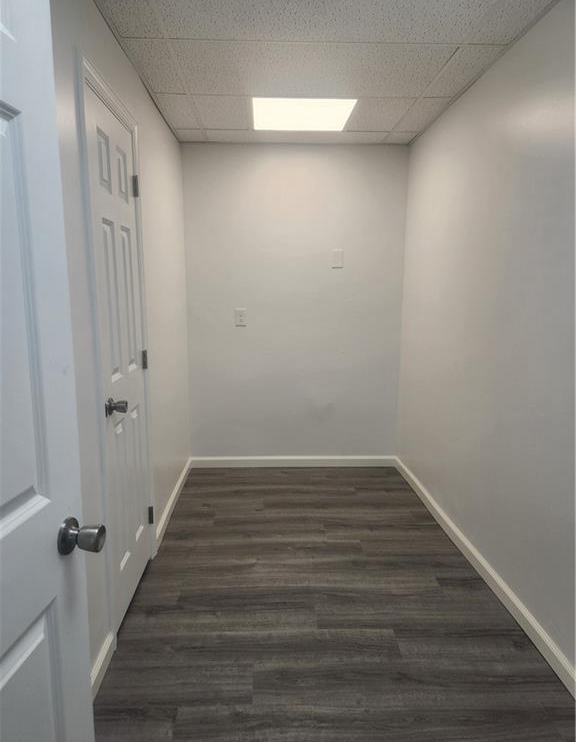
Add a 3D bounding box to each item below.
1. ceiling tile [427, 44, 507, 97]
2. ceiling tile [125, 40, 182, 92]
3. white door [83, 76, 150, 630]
[{"bbox_3d":[0.820,-1.422,2.446,0.200,0.019,0.600,0,9,-3],"label":"ceiling tile"},{"bbox_3d":[-0.611,-1.419,2.393,0.183,0.017,0.595,0,9,-3],"label":"ceiling tile"},{"bbox_3d":[-0.704,-0.013,2.145,0.037,2.037,0.608,0,9,-3],"label":"white door"}]

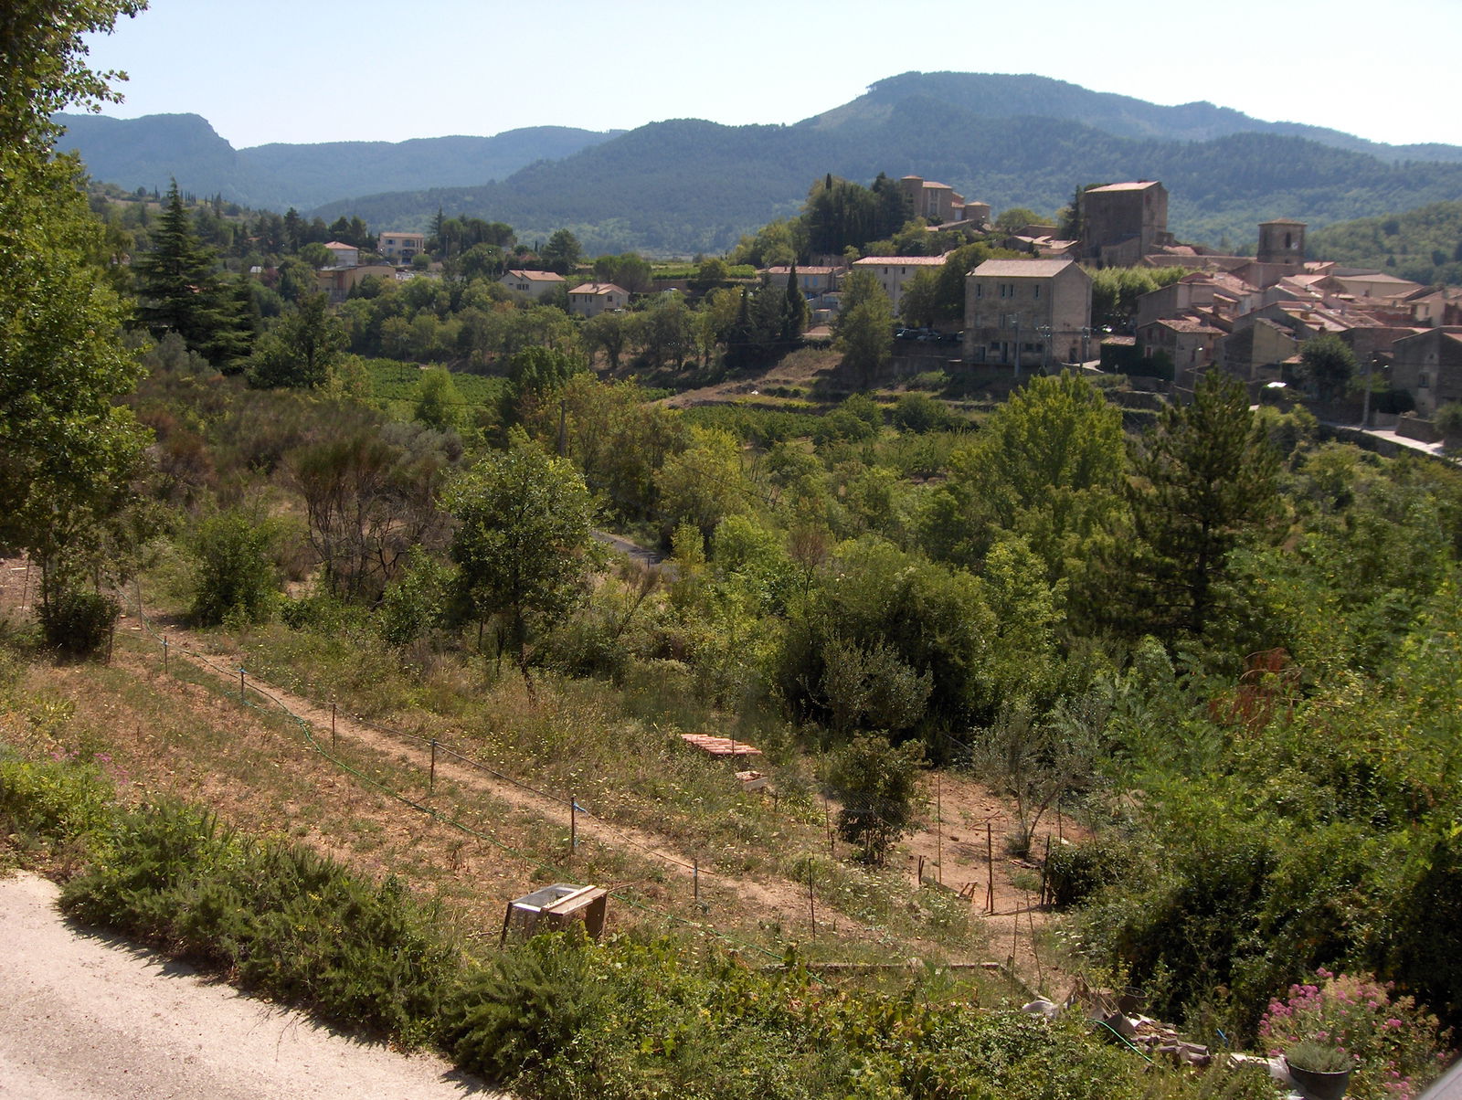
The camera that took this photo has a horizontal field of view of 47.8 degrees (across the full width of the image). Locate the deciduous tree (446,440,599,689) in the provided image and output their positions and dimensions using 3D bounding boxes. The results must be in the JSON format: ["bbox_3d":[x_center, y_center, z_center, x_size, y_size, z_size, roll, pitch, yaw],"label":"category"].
[{"bbox_3d":[-4.045,0.355,32.000,3.000,5.000,3.000,0,10,0],"label":"deciduous tree"}]

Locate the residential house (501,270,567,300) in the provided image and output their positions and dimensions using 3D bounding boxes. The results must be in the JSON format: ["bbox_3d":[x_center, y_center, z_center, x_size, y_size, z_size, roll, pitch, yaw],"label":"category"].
[{"bbox_3d":[-46.140,-61.820,385.000,11.990,6.470,10.290,-5,10,-38],"label":"residential house"}]

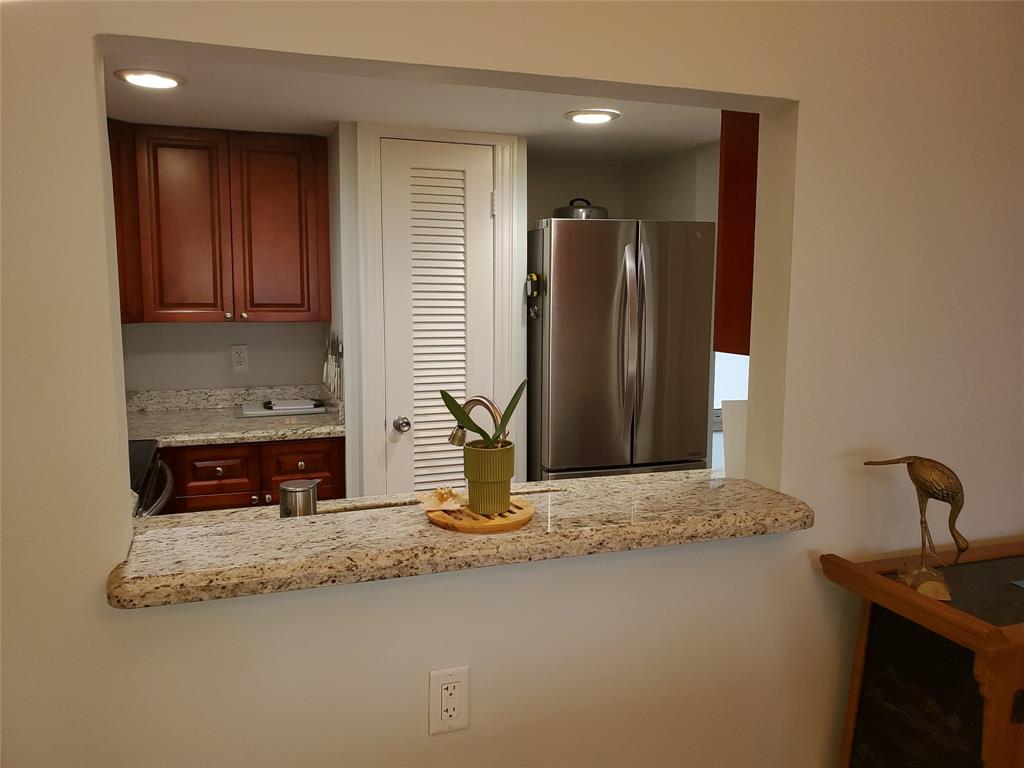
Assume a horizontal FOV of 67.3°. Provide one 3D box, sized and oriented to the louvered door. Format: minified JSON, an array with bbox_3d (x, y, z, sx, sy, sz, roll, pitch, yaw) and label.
[{"bbox_3d":[-0.300,0.047,3.181,0.462,2.028,0.036,-2,7,-20],"label":"louvered door"}]

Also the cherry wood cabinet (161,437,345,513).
[{"bbox_3d":[-1.093,0.619,3.298,0.690,0.879,0.640,-2,7,-20],"label":"cherry wood cabinet"}]

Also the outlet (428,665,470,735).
[{"bbox_3d":[-0.106,0.549,1.330,0.071,0.116,0.009,-2,7,-20],"label":"outlet"}]

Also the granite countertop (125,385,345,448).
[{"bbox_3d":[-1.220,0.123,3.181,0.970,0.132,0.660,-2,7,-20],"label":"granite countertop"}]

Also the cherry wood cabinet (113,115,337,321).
[{"bbox_3d":[-1.204,-0.652,3.261,0.813,0.762,0.344,-2,7,-20],"label":"cherry wood cabinet"}]

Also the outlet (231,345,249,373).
[{"bbox_3d":[-1.234,-0.114,3.495,0.072,0.116,0.010,-2,7,-20],"label":"outlet"}]

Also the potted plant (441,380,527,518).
[{"bbox_3d":[-0.048,0.103,1.306,0.145,0.227,0.100,0,7,-2],"label":"potted plant"}]

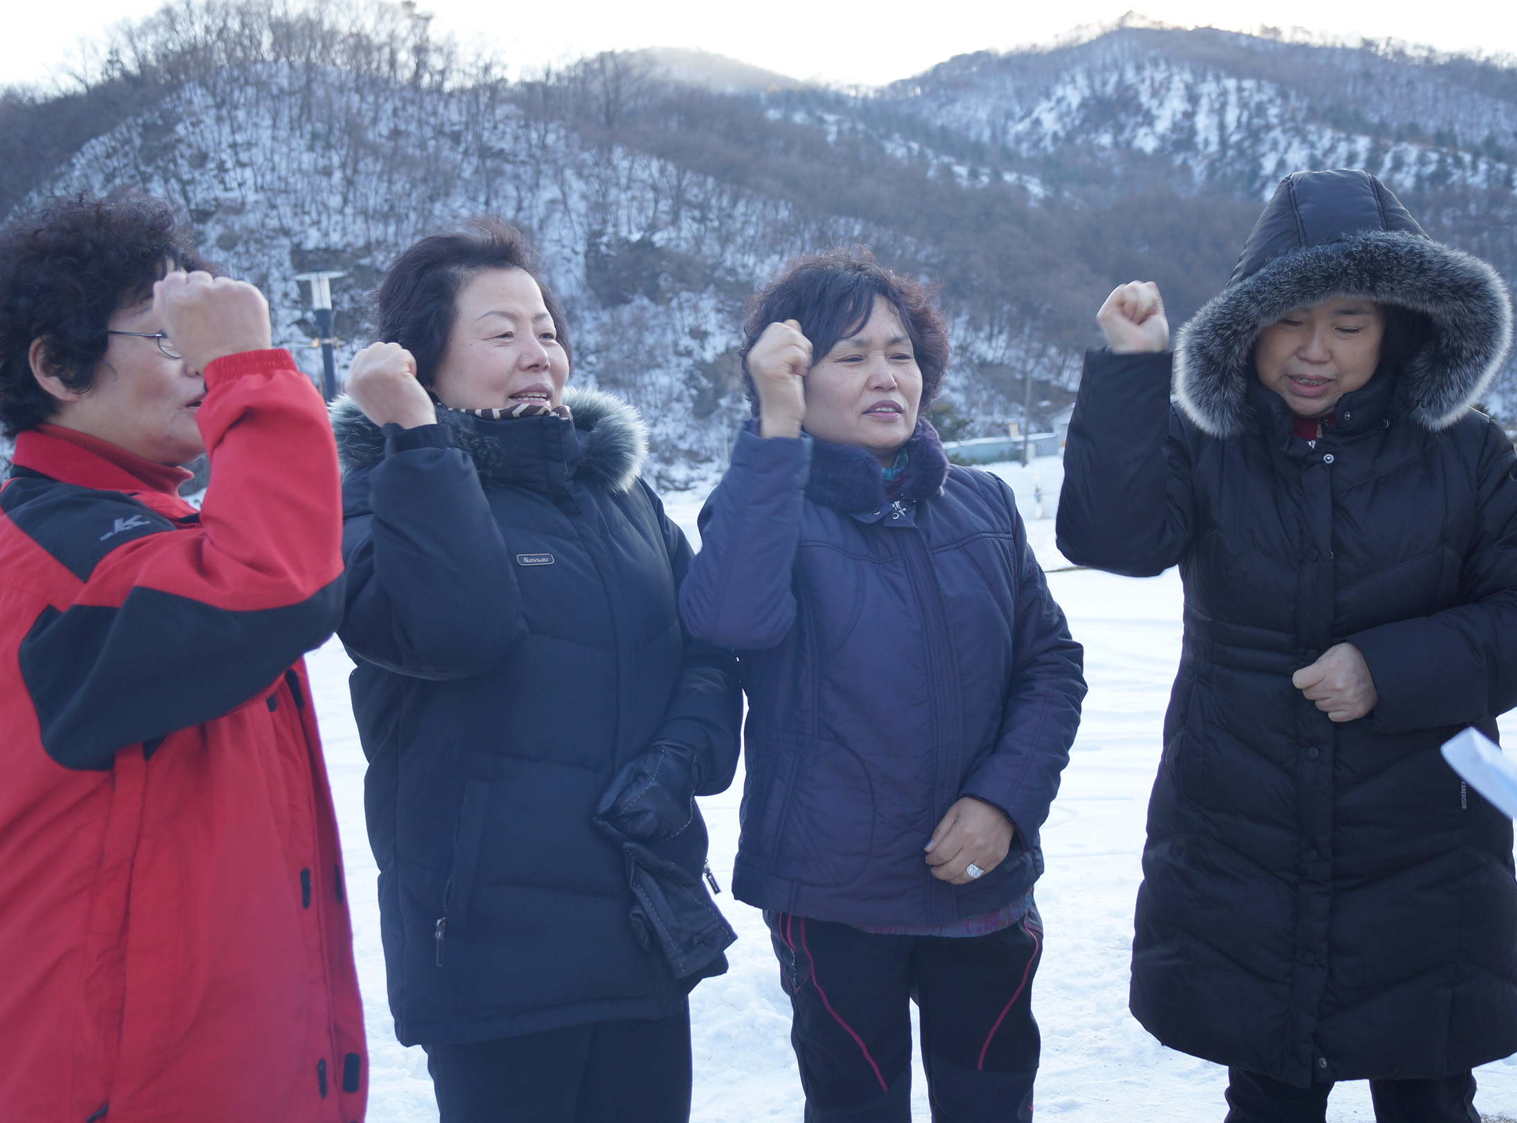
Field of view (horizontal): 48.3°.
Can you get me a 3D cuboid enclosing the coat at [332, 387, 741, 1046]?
[{"bbox_3d":[-0.253,0.166,1.950,0.420,0.720,0.520,4,6,44],"label":"coat"}]

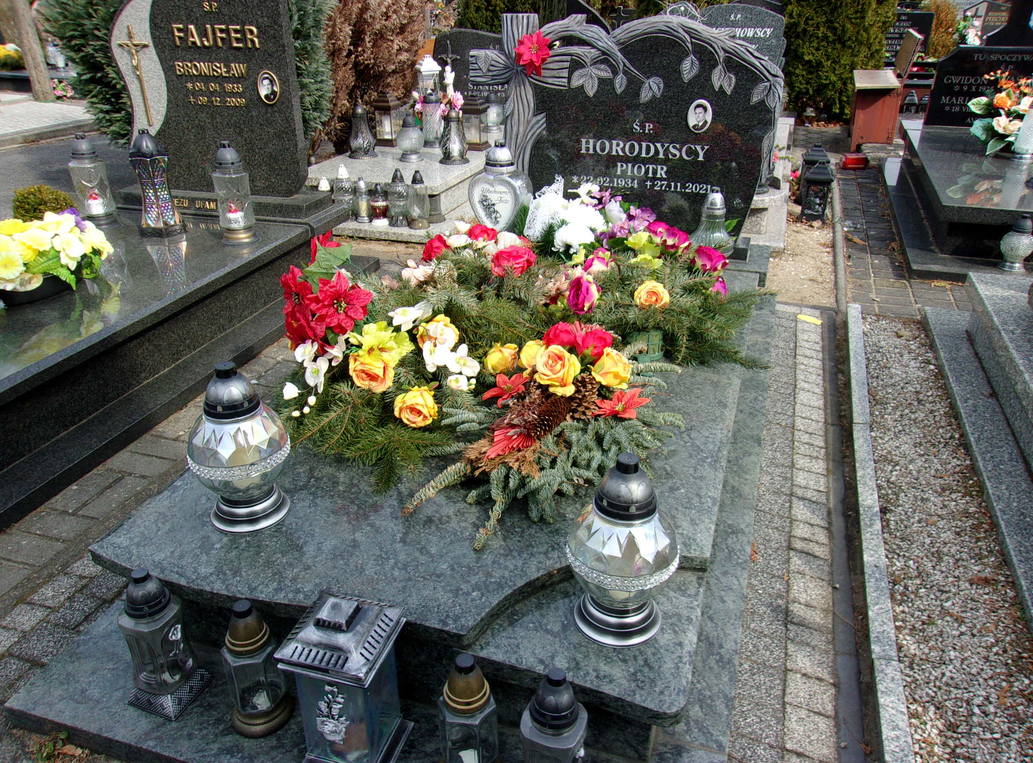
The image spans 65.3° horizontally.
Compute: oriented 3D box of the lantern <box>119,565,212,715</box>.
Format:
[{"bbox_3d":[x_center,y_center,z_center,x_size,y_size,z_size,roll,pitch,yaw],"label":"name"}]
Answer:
[{"bbox_3d":[-0.657,0.461,1.471,0.110,0.280,0.112,8,28,16],"label":"lantern"}]

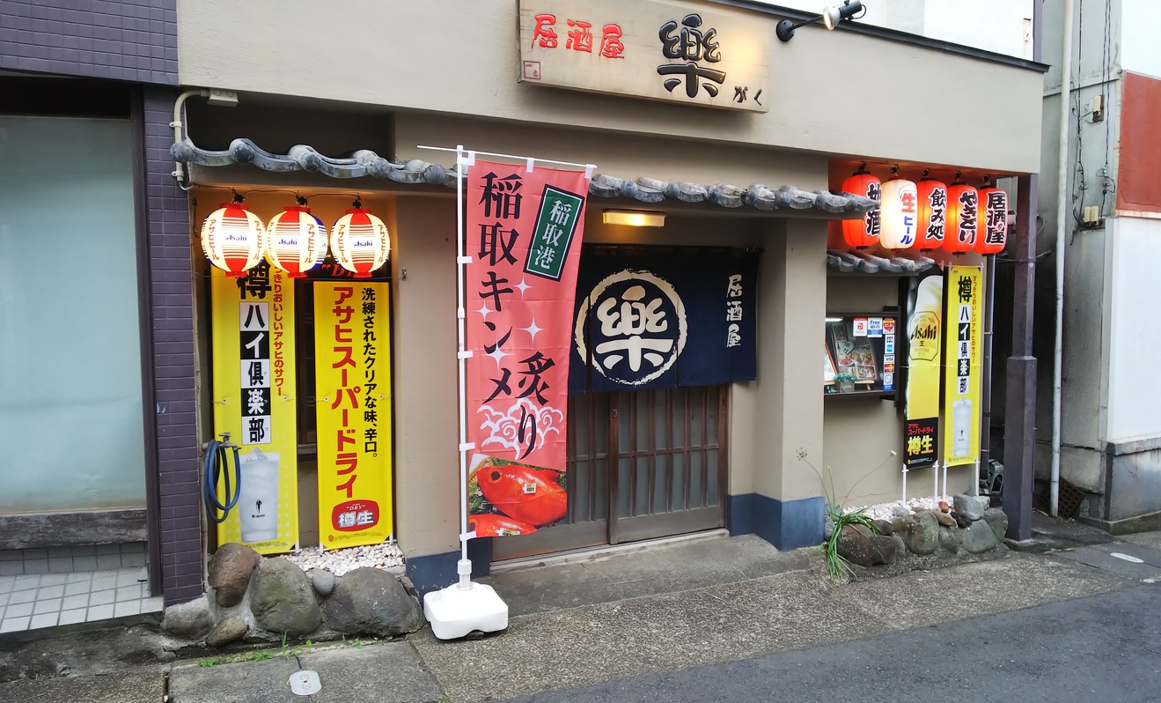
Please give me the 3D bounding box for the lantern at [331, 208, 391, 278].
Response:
[{"bbox_3d":[-1.074,-0.530,3.563,0.280,0.335,0.280,-2,4,-23],"label":"lantern"}]

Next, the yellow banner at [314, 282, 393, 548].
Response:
[{"bbox_3d":[-1.197,0.335,3.845,0.370,1.400,0.030,-2,4,-23],"label":"yellow banner"}]

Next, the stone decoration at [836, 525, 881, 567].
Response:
[{"bbox_3d":[1.769,1.236,4.625,0.280,0.260,0.220,-2,4,-23],"label":"stone decoration"}]

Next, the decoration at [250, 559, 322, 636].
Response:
[{"bbox_3d":[-1.351,1.112,3.336,0.285,0.285,0.270,-2,3,-23],"label":"decoration"}]

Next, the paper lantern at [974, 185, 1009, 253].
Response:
[{"bbox_3d":[2.889,-0.916,5.122,0.220,0.475,0.220,0,4,1],"label":"paper lantern"}]

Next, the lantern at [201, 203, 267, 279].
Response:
[{"bbox_3d":[-1.474,-0.478,3.100,0.250,0.320,0.250,-2,4,-25],"label":"lantern"}]

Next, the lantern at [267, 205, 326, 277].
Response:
[{"bbox_3d":[-1.402,-0.543,3.603,0.283,0.348,0.283,-1,3,-14],"label":"lantern"}]

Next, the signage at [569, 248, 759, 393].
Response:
[{"bbox_3d":[0.318,-0.199,4.278,1.740,0.830,0.050,-2,3,-23],"label":"signage"}]

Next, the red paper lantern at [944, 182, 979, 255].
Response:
[{"bbox_3d":[2.839,-0.989,5.428,0.247,0.540,0.247,-1,3,-8],"label":"red paper lantern"}]

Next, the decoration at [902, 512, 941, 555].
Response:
[{"bbox_3d":[2.257,1.207,4.835,0.240,0.265,0.220,-2,4,-23],"label":"decoration"}]

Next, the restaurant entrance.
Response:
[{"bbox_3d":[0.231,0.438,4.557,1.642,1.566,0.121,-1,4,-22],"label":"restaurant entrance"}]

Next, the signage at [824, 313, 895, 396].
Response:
[{"bbox_3d":[1.875,0.001,5.076,0.780,0.570,0.250,-2,3,-23],"label":"signage"}]

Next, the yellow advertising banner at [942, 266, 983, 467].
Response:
[{"bbox_3d":[2.901,0.117,5.508,0.370,1.500,0.030,-2,3,-23],"label":"yellow advertising banner"}]

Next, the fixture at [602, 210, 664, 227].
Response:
[{"bbox_3d":[0.309,-0.766,4.190,0.395,0.090,0.105,-2,3,-23],"label":"fixture"}]

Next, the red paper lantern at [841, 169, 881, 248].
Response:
[{"bbox_3d":[1.952,-0.986,5.060,0.253,0.550,0.253,-1,3,-18],"label":"red paper lantern"}]

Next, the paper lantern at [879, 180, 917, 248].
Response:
[{"bbox_3d":[2.262,-0.980,5.189,0.253,0.515,0.253,-1,3,-10],"label":"paper lantern"}]

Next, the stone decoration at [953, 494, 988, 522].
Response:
[{"bbox_3d":[2.775,1.112,5.173,0.220,0.180,0.200,-2,4,-23],"label":"stone decoration"}]

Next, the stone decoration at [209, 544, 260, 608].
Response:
[{"bbox_3d":[-1.550,1.003,3.264,0.200,0.275,0.190,-2,4,-23],"label":"stone decoration"}]

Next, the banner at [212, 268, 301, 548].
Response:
[{"bbox_3d":[-1.691,0.259,3.770,0.394,1.596,0.030,-1,4,-22],"label":"banner"}]

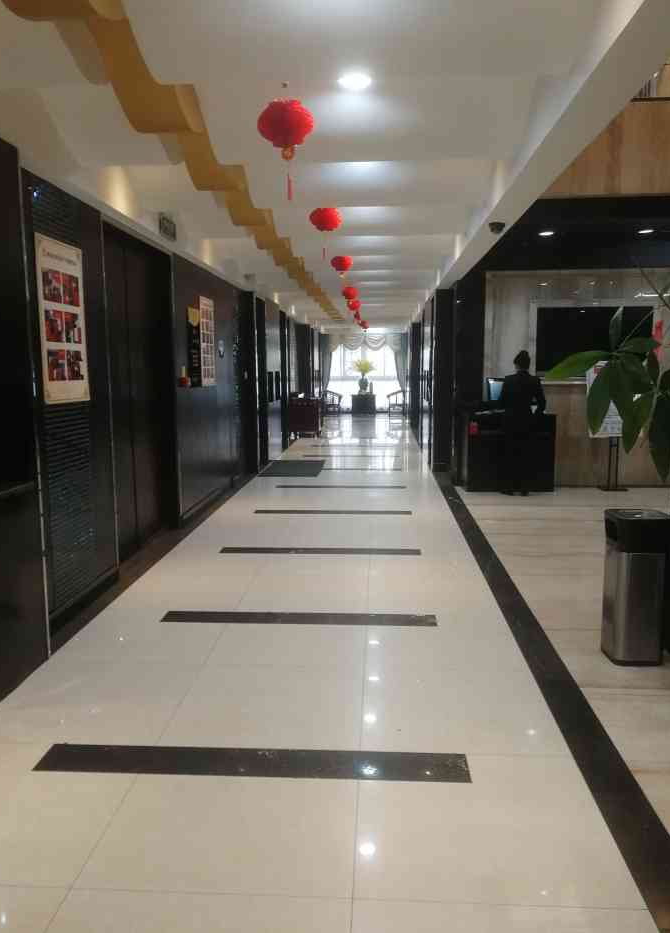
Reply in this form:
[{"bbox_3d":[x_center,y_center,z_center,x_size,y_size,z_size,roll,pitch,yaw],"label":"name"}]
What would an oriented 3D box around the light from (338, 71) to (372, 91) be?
[{"bbox_3d":[0.090,-1.775,3.349,0.160,0.045,0.160,0,8,3],"label":"light"}]

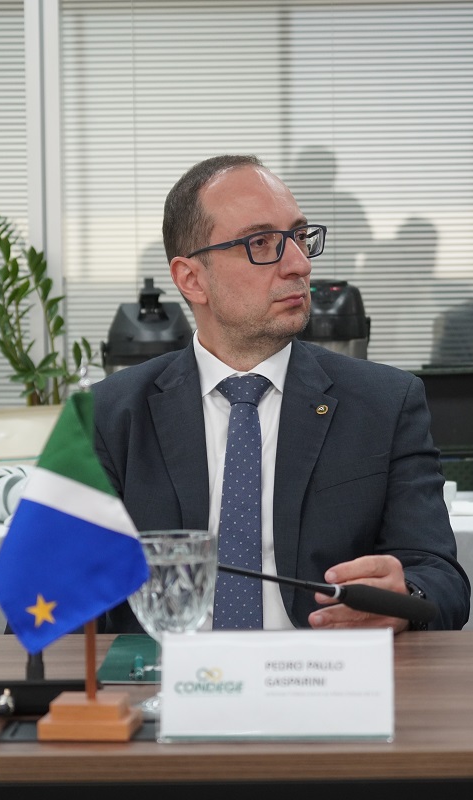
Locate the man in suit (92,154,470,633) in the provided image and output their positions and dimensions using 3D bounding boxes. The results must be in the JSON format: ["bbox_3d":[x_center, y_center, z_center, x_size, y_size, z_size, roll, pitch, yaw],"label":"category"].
[{"bbox_3d":[0.023,0.357,2.802,0.540,1.313,0.700,0,3,7],"label":"man in suit"}]

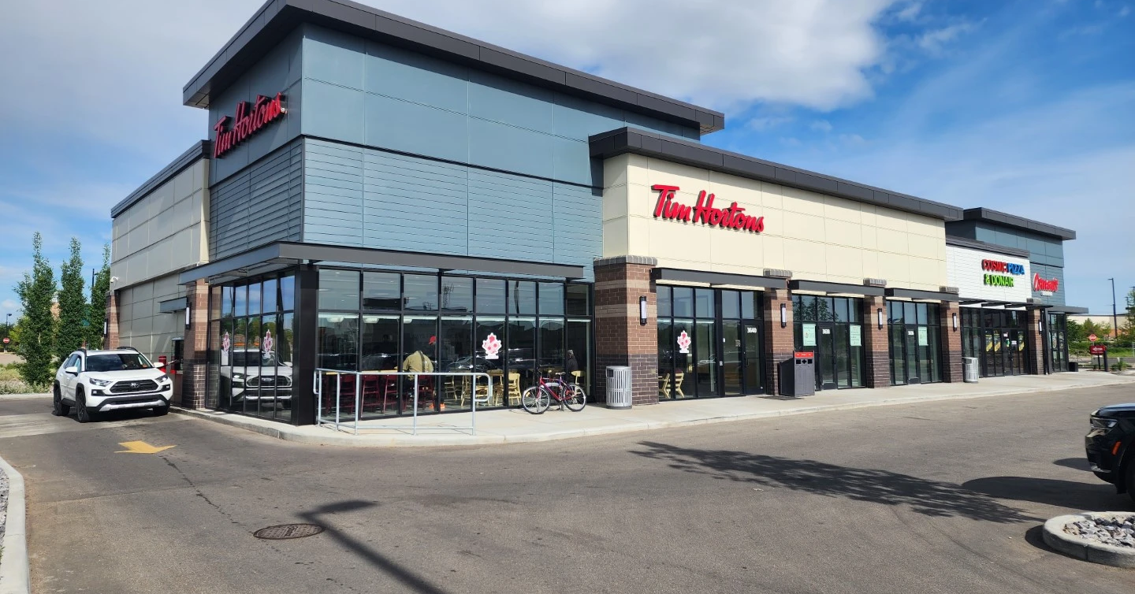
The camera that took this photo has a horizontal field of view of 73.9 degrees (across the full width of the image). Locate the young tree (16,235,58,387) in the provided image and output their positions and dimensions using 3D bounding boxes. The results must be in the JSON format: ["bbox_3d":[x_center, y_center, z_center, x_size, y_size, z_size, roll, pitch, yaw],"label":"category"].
[{"bbox_3d":[-23.280,0.543,33.233,1.850,6.770,1.850,3,-5,-40],"label":"young tree"}]

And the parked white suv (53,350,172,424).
[{"bbox_3d":[-11.310,2.095,18.630,1.870,1.700,4.600,3,-5,-44],"label":"parked white suv"}]

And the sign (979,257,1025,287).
[{"bbox_3d":[20.271,-1.043,35.009,4.850,1.150,0.150,3,-5,-40],"label":"sign"}]

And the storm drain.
[{"bbox_3d":[-2.550,2.172,6.918,0.620,0.040,0.610,-1,-4,0],"label":"storm drain"}]

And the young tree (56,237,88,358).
[{"bbox_3d":[-20.979,0.631,31.792,1.400,6.318,1.400,3,-5,-40],"label":"young tree"}]

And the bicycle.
[{"bbox_3d":[-0.242,2.106,16.950,1.700,1.000,0.580,2,-5,-34],"label":"bicycle"}]

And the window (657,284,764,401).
[{"bbox_3d":[3.975,1.275,20.741,4.770,3.000,0.130,3,-5,-40],"label":"window"}]

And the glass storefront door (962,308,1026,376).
[{"bbox_3d":[19.214,2.048,33.713,7.681,3.012,0.150,3,-5,-40],"label":"glass storefront door"}]

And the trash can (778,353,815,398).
[{"bbox_3d":[6.608,2.223,21.769,0.970,1.280,0.560,3,-5,-40],"label":"trash can"}]

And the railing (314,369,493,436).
[{"bbox_3d":[-3.294,1.869,13.373,3.999,1.100,0.936,-2,-4,25],"label":"railing"}]

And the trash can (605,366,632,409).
[{"bbox_3d":[1.213,2.118,17.673,0.605,0.980,0.605,-1,-4,0],"label":"trash can"}]

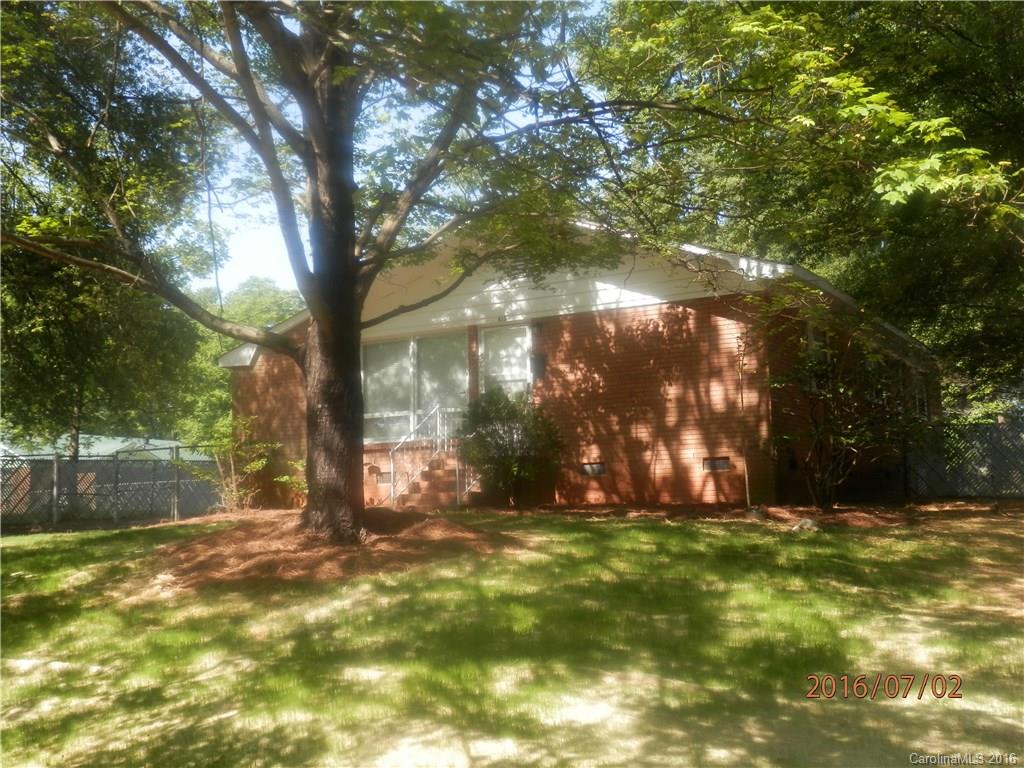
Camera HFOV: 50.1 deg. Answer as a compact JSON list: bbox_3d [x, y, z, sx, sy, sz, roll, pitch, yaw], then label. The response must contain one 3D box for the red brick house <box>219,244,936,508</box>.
[{"bbox_3d":[2.054,0.032,22.554,10.850,4.850,11.600,-5,-7,30],"label":"red brick house"}]

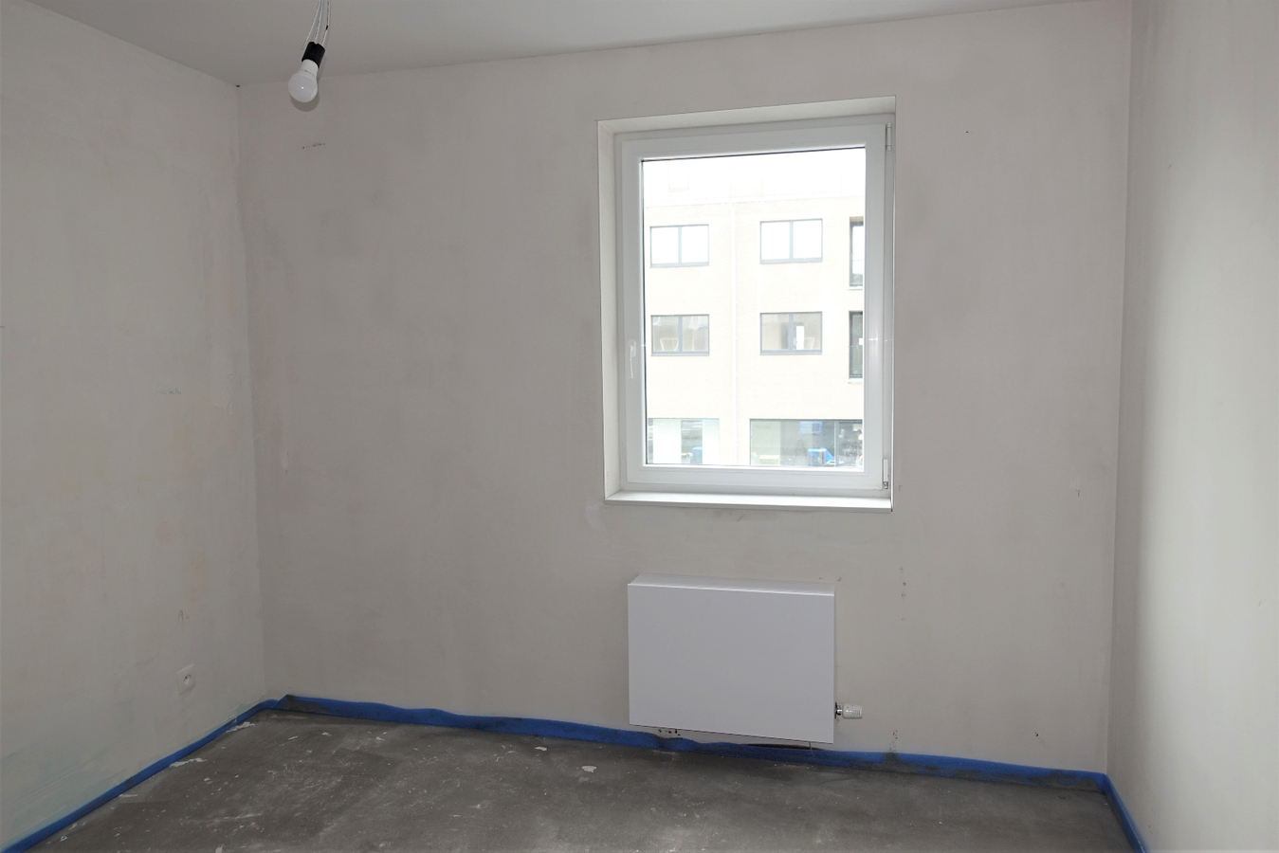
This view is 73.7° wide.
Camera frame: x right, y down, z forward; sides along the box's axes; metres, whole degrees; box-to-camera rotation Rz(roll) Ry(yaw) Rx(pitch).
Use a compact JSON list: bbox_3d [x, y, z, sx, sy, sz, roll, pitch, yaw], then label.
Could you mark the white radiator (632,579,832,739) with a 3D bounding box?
[{"bbox_3d":[0.319,0.793,2.953,0.697,0.502,0.140,0,5,14],"label":"white radiator"}]

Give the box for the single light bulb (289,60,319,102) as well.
[{"bbox_3d":[-0.737,-0.765,1.882,0.060,0.096,0.060,11,-5,13],"label":"single light bulb"}]

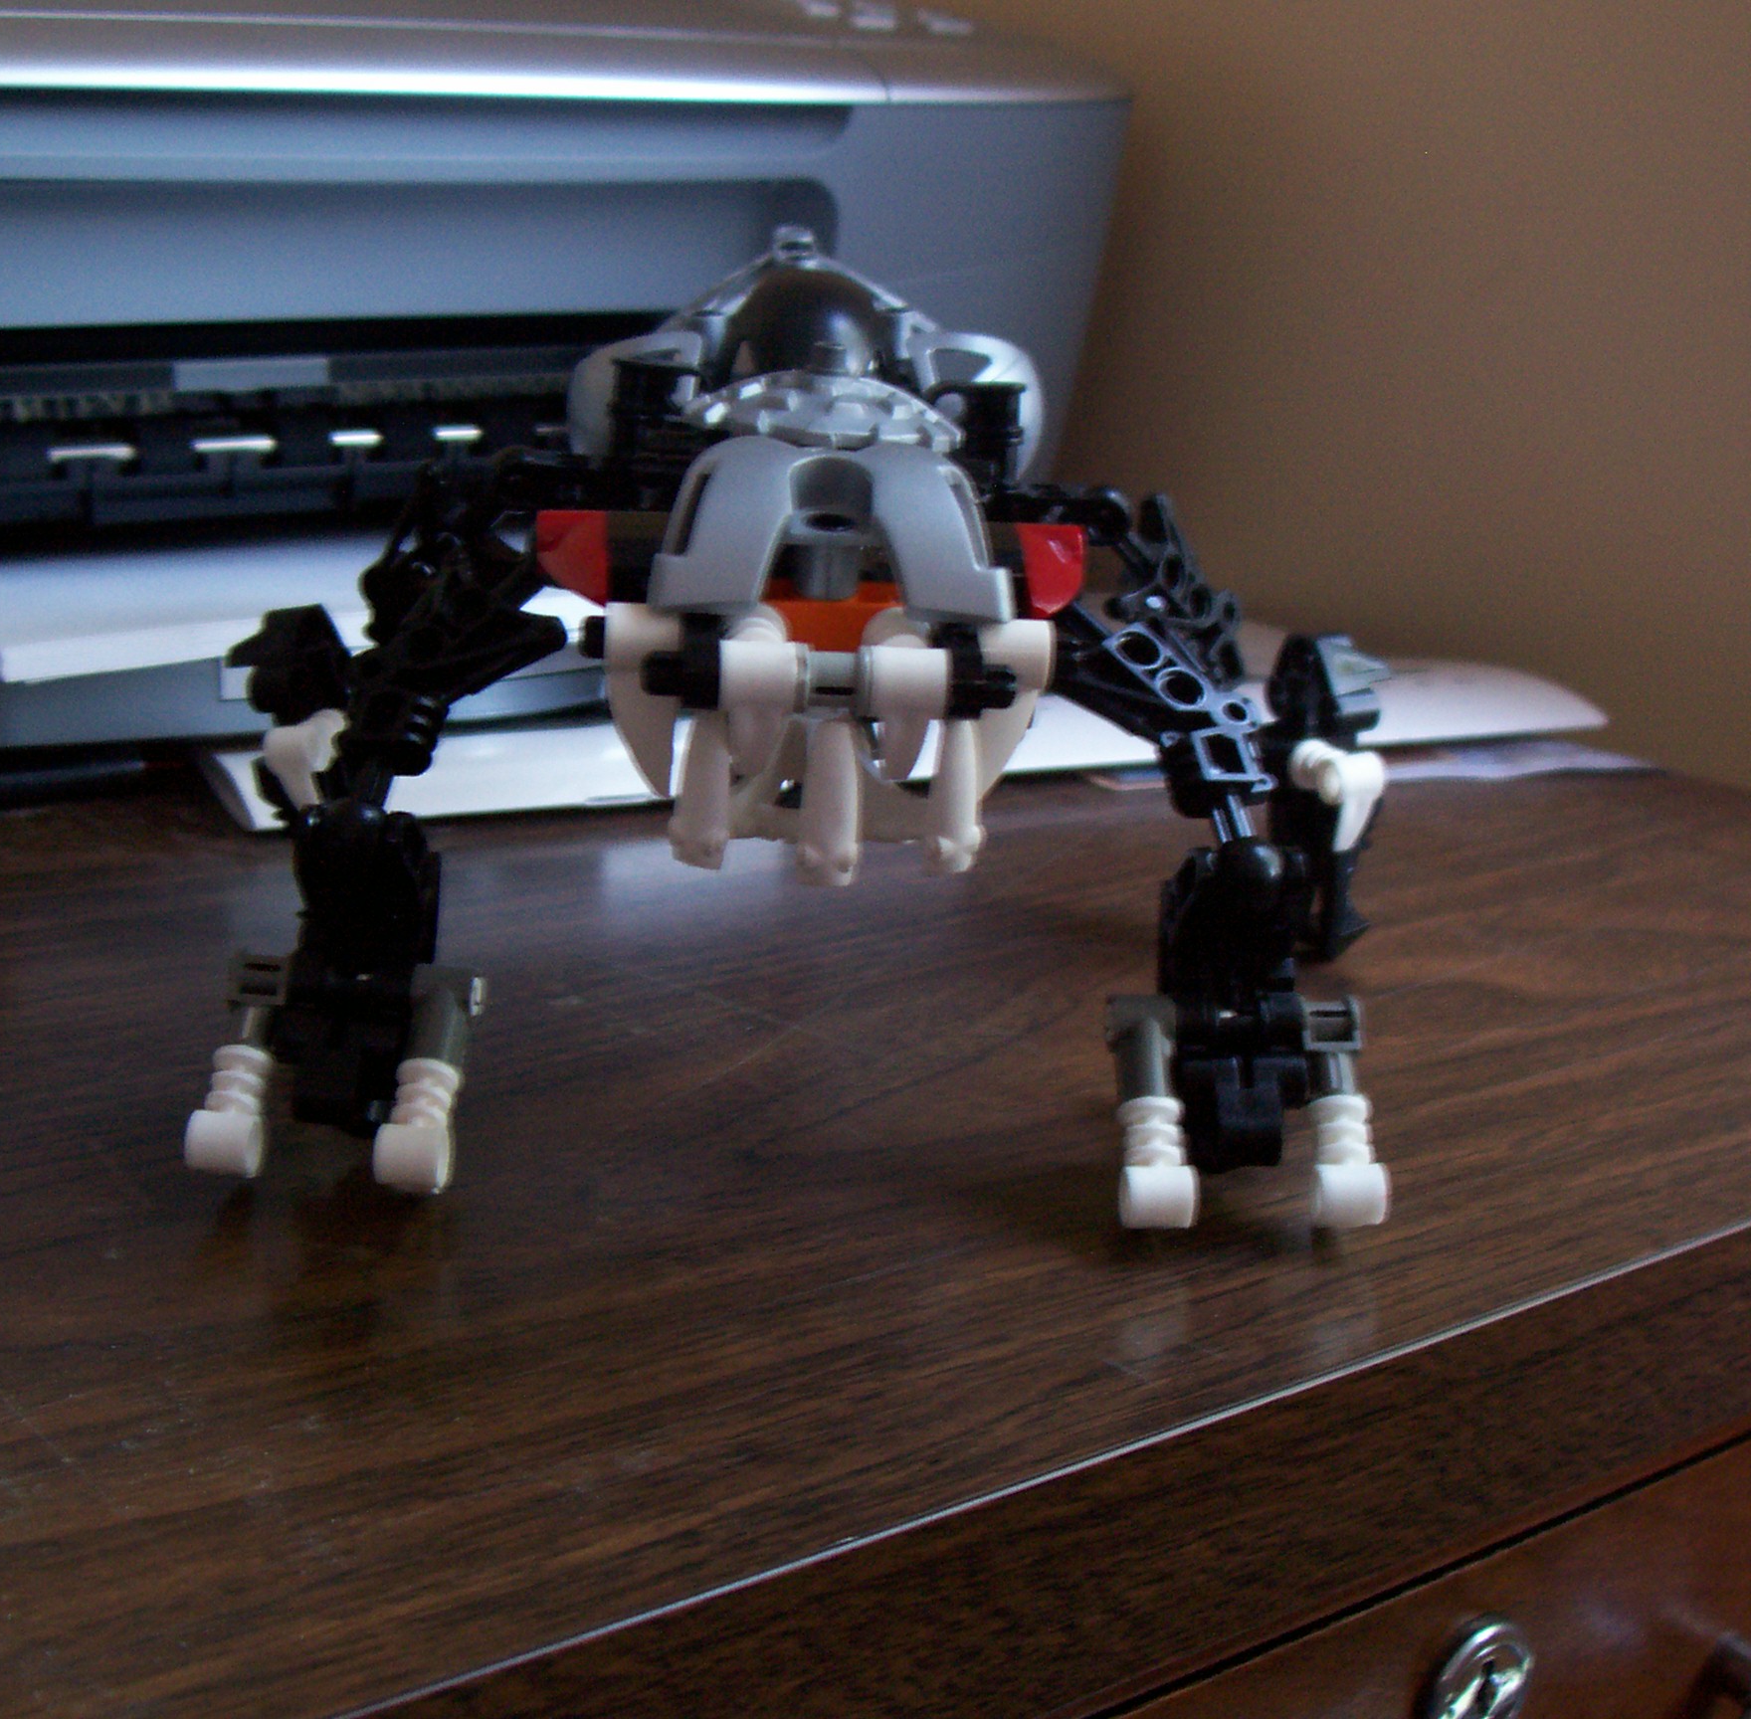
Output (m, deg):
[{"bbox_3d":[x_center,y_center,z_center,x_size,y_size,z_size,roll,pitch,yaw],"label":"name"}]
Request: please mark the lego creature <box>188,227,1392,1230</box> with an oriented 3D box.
[{"bbox_3d":[-0.009,-0.024,0.381,0.196,0.121,0.190,1,15,-2],"label":"lego creature"}]

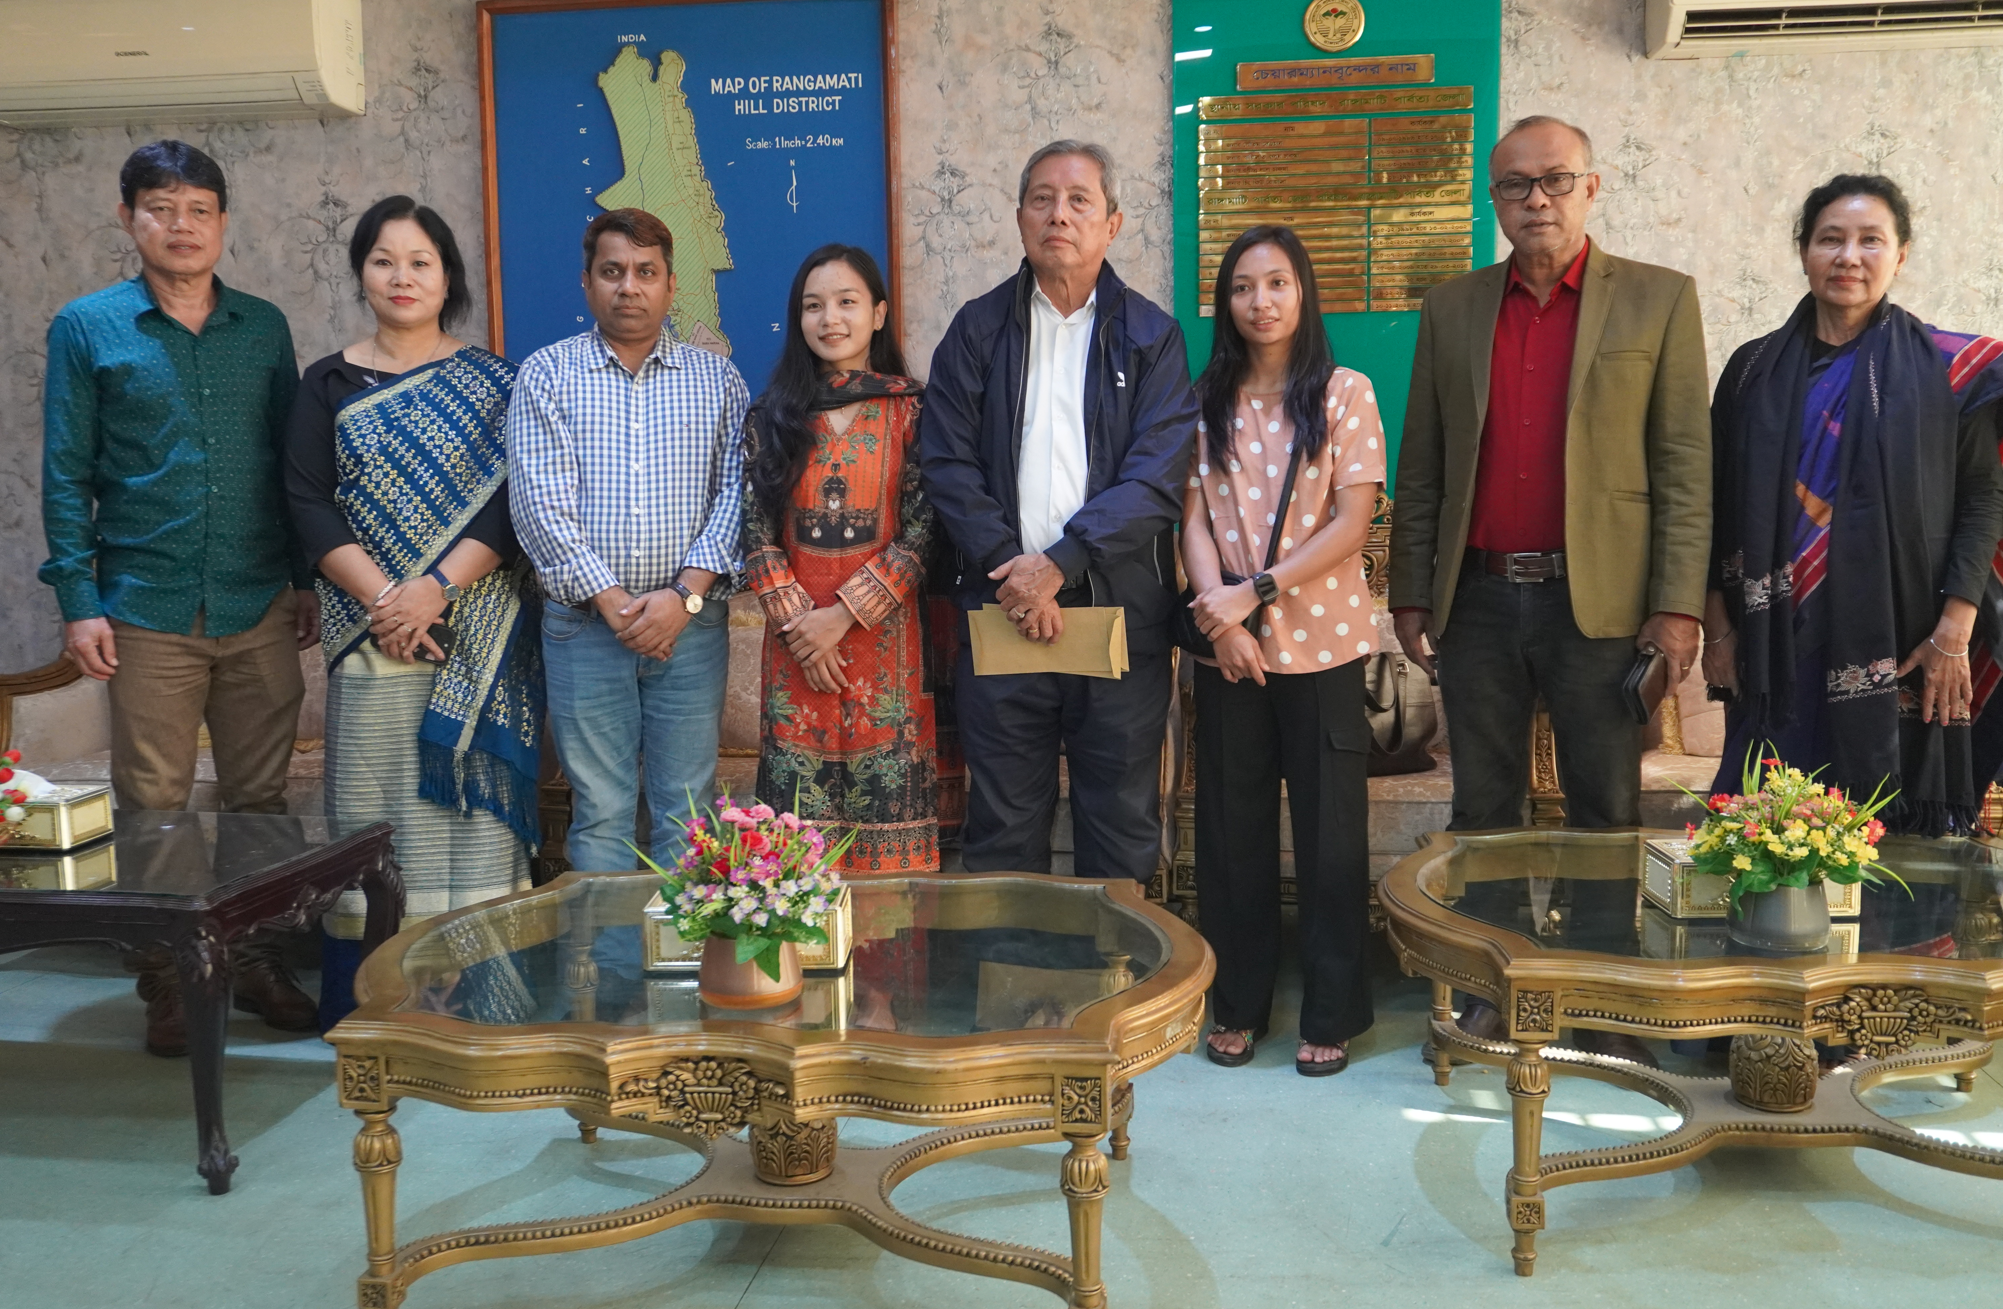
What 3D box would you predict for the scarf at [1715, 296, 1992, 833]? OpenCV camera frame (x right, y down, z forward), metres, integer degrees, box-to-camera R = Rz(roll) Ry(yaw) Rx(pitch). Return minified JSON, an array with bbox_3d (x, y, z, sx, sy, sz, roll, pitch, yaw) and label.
[{"bbox_3d":[1.500,-0.156,3.056,0.440,0.943,0.300,1,7,16],"label":"scarf"}]

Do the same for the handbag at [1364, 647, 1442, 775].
[{"bbox_3d":[0.802,0.114,3.732,0.290,0.265,0.140,0,7,6],"label":"handbag"}]

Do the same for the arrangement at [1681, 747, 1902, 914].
[{"bbox_3d":[1.095,0.237,2.390,0.286,0.212,0.245,0,7,6],"label":"arrangement"}]

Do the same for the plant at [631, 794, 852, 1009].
[{"bbox_3d":[-0.338,0.314,2.248,0.280,0.260,0.260,0,7,6],"label":"plant"}]

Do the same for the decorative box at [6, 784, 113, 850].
[{"bbox_3d":[-1.716,0.289,3.036,0.260,0.087,0.130,0,7,11],"label":"decorative box"}]

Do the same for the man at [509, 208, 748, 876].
[{"bbox_3d":[-0.695,-0.040,3.278,0.460,1.584,0.340,-1,7,-3],"label":"man"}]

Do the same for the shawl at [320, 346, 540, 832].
[{"bbox_3d":[-1.065,-0.101,3.208,0.419,0.932,0.290,-2,7,-7],"label":"shawl"}]

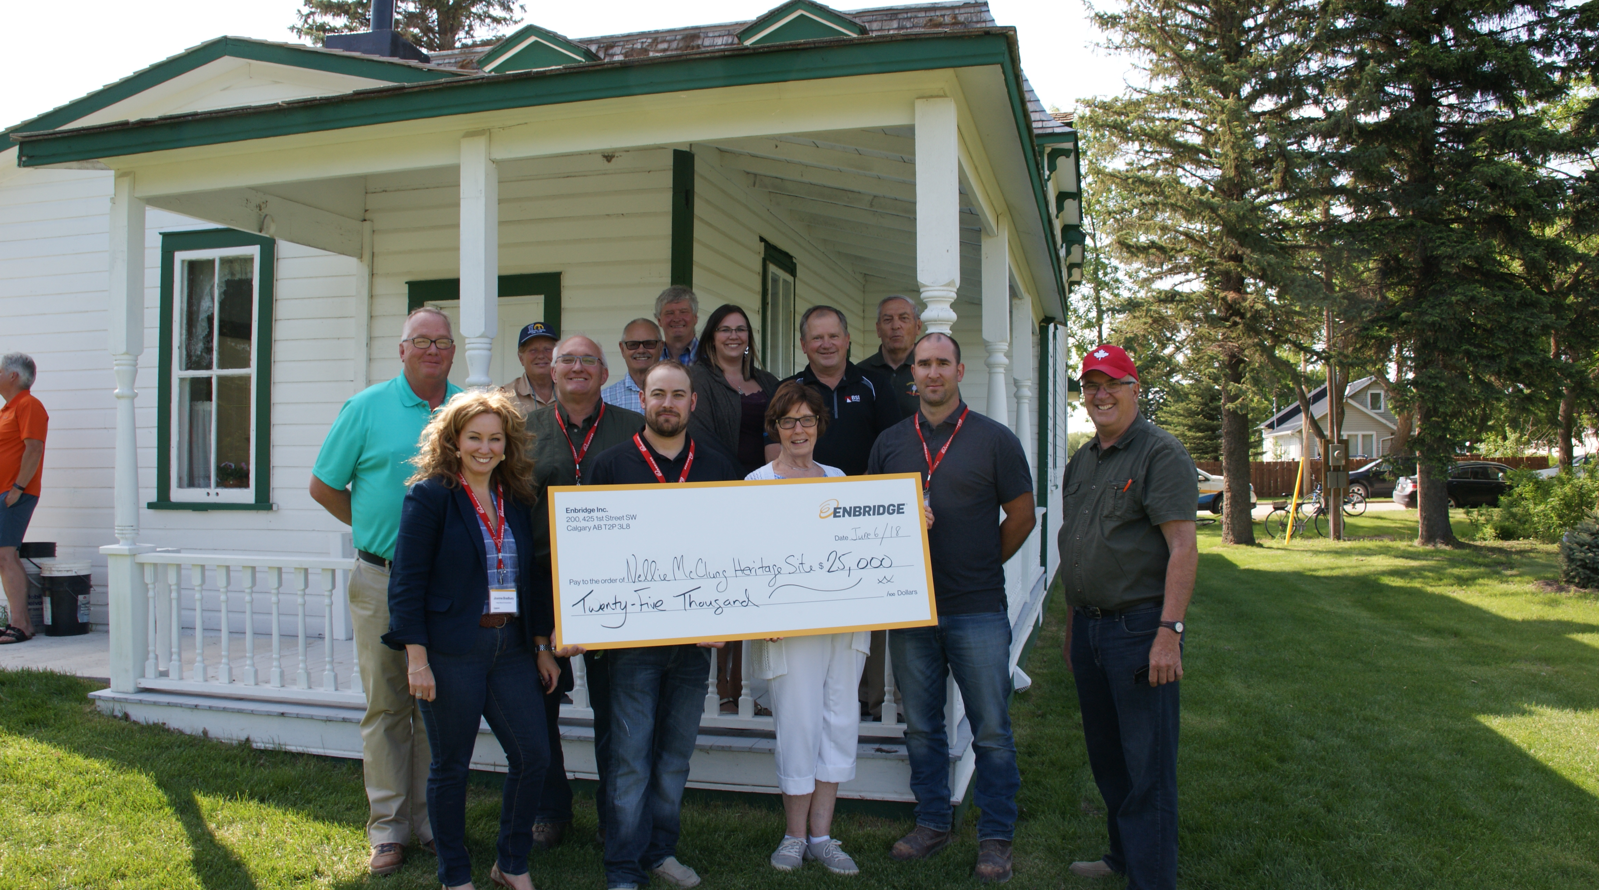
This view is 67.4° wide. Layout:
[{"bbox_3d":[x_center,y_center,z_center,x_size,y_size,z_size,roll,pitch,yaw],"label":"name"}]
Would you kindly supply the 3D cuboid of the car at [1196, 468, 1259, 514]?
[{"bbox_3d":[10.550,1.242,34.500,4.950,1.520,1.880,-1,-1,9],"label":"car"}]

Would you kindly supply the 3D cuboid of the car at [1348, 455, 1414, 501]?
[{"bbox_3d":[20.850,1.240,42.300,4.550,1.690,1.830,-1,-1,13],"label":"car"}]

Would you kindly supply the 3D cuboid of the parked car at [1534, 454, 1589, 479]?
[{"bbox_3d":[27.300,1.218,41.400,4.600,1.620,1.850,-1,-1,11],"label":"parked car"}]

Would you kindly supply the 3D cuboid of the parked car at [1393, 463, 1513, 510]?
[{"bbox_3d":[19.350,1.244,33.600,4.650,1.490,1.800,-1,-1,10],"label":"parked car"}]

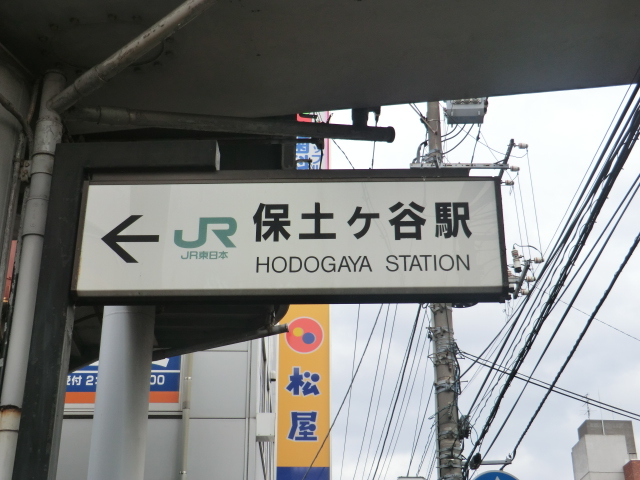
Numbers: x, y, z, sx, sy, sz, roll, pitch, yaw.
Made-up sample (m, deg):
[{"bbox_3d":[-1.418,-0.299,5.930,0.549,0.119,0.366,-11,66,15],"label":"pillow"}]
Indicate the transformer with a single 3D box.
[{"bbox_3d":[2.453,-2.203,17.352,0.680,0.480,0.380,0,-25,0],"label":"transformer"}]

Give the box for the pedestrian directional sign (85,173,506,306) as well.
[{"bbox_3d":[-0.110,-0.004,3.834,1.610,0.500,0.100,-1,-25,2],"label":"pedestrian directional sign"}]

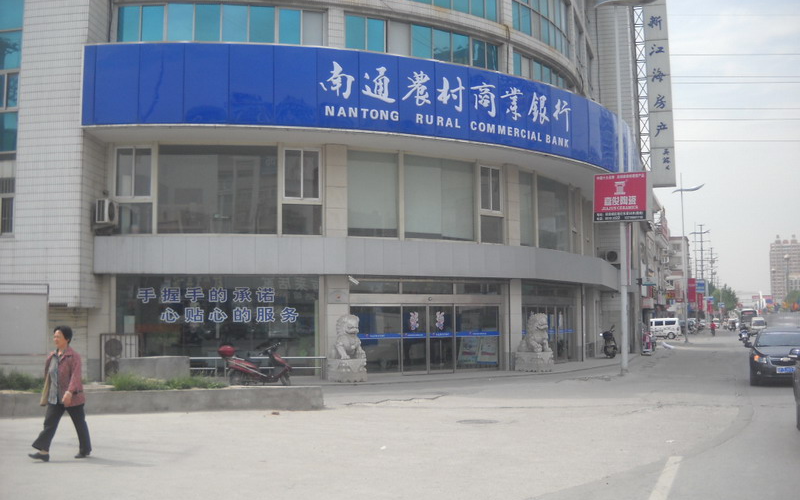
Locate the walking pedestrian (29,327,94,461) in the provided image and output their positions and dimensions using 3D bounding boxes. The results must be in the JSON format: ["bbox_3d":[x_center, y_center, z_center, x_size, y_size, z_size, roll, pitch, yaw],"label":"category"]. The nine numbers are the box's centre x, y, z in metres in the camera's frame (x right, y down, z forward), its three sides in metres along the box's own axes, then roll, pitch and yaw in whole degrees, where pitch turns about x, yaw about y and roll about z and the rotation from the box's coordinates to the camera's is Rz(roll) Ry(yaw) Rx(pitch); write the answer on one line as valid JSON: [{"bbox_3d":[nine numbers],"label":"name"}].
[{"bbox_3d":[-4.048,1.683,11.300,0.660,1.570,0.480,2,-5,-33],"label":"walking pedestrian"}]

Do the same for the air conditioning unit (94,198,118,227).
[{"bbox_3d":[-7.379,-0.928,23.900,0.290,0.580,0.800,-1,-4,3],"label":"air conditioning unit"}]

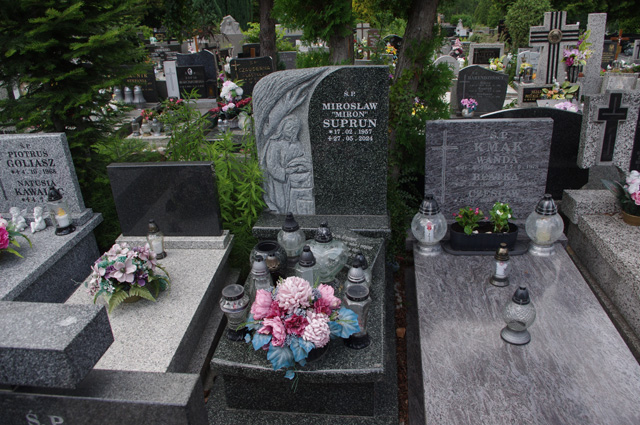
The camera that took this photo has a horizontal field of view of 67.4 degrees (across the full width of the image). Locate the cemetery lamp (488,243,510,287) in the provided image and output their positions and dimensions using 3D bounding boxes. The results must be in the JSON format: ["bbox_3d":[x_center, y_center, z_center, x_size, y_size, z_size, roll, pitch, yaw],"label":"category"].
[{"bbox_3d":[0.883,0.245,2.326,0.097,0.213,0.097,0,23,7],"label":"cemetery lamp"}]

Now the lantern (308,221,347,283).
[{"bbox_3d":[0.030,0.182,2.221,0.204,0.309,0.120,0,27,9],"label":"lantern"}]

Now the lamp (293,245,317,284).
[{"bbox_3d":[-0.072,0.273,2.166,0.100,0.265,0.100,0,23,7],"label":"lamp"}]

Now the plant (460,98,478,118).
[{"bbox_3d":[1.778,-1.249,5.715,0.200,0.205,0.190,0,23,7],"label":"plant"}]

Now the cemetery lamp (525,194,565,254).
[{"bbox_3d":[1.200,0.065,2.533,0.205,0.335,0.205,0,23,7],"label":"cemetery lamp"}]

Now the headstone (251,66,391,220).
[{"bbox_3d":[0.011,-0.393,2.758,0.735,0.845,0.090,0,22,7],"label":"headstone"}]

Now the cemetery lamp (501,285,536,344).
[{"bbox_3d":[0.721,0.363,1.731,0.114,0.208,0.114,0,25,9],"label":"cemetery lamp"}]

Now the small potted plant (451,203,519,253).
[{"bbox_3d":[0.803,0.052,2.336,0.330,0.235,0.160,0,23,9],"label":"small potted plant"}]

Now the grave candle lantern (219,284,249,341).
[{"bbox_3d":[-0.349,0.414,1.972,0.128,0.225,0.128,0,27,9],"label":"grave candle lantern"}]

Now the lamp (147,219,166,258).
[{"bbox_3d":[-0.916,0.143,2.693,0.095,0.235,0.095,0,23,7],"label":"lamp"}]

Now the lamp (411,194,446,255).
[{"bbox_3d":[0.532,0.053,2.329,0.171,0.285,0.171,0,25,9],"label":"lamp"}]

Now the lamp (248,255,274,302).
[{"bbox_3d":[-0.266,0.297,2.147,0.109,0.234,0.109,0,27,9],"label":"lamp"}]

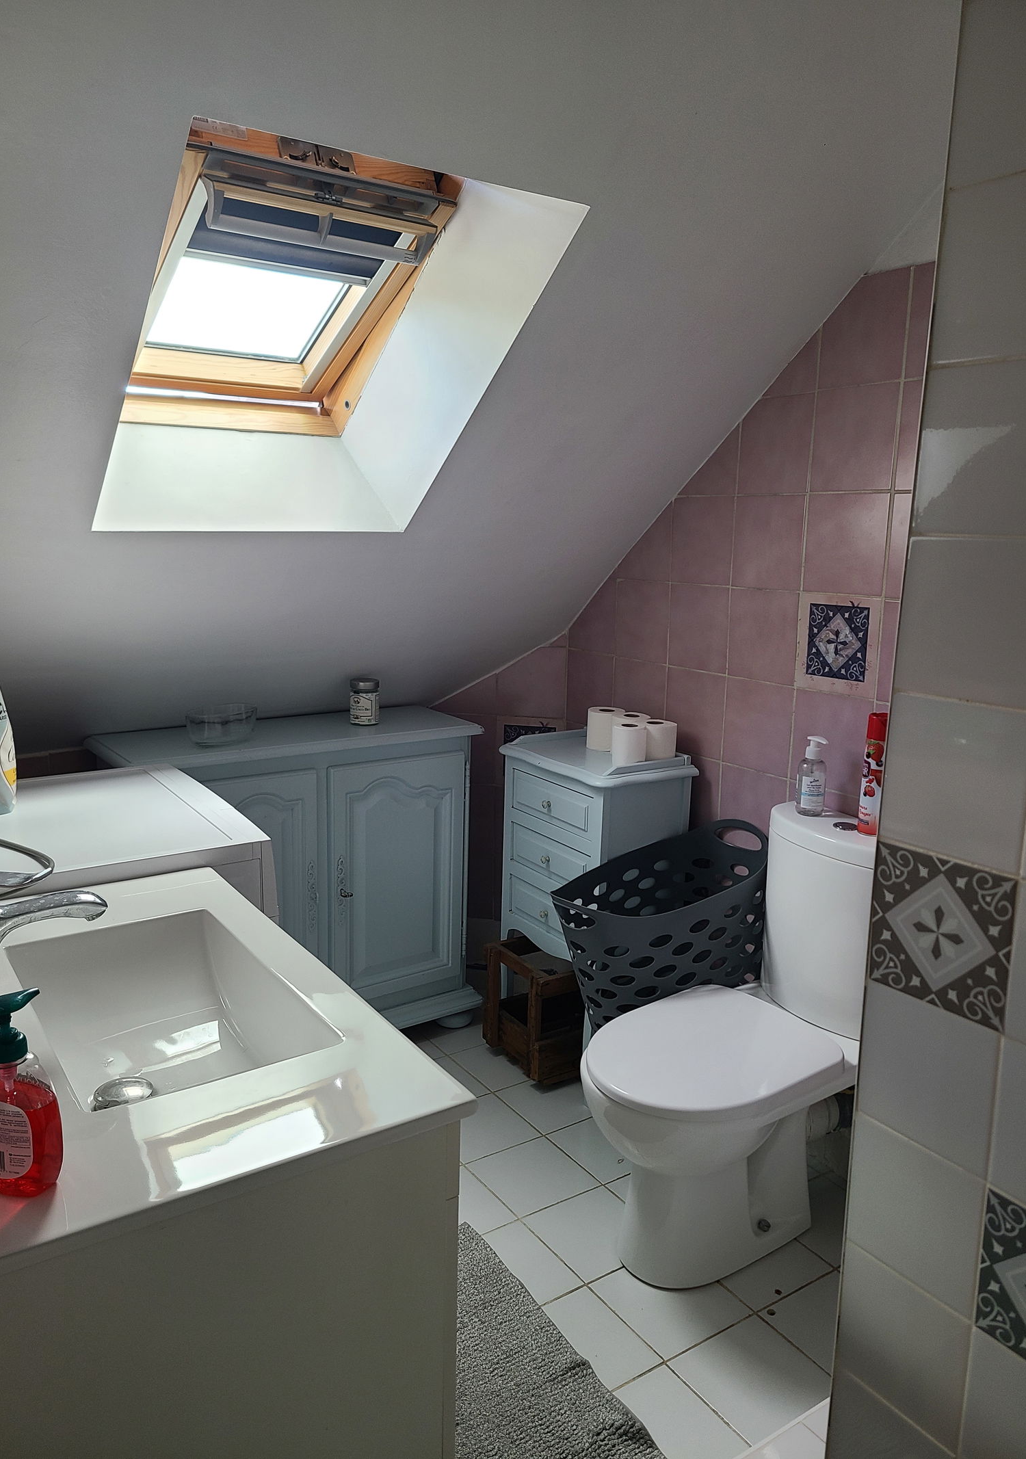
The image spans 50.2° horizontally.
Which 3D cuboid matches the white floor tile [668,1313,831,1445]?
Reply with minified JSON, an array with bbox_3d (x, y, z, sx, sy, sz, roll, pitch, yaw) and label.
[{"bbox_3d":[0.402,1.069,1.804,0.208,0.010,0.203,-6,14,-33],"label":"white floor tile"}]

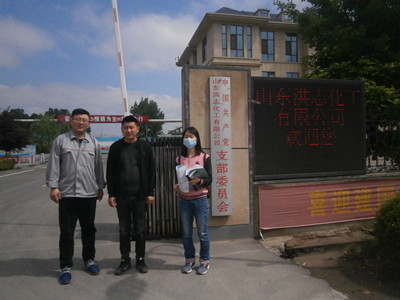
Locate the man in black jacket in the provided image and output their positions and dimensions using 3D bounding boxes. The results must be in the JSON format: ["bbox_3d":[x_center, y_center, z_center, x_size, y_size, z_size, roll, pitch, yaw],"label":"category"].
[{"bbox_3d":[-0.745,0.484,3.321,0.530,1.710,0.320,-1,1,-7],"label":"man in black jacket"}]

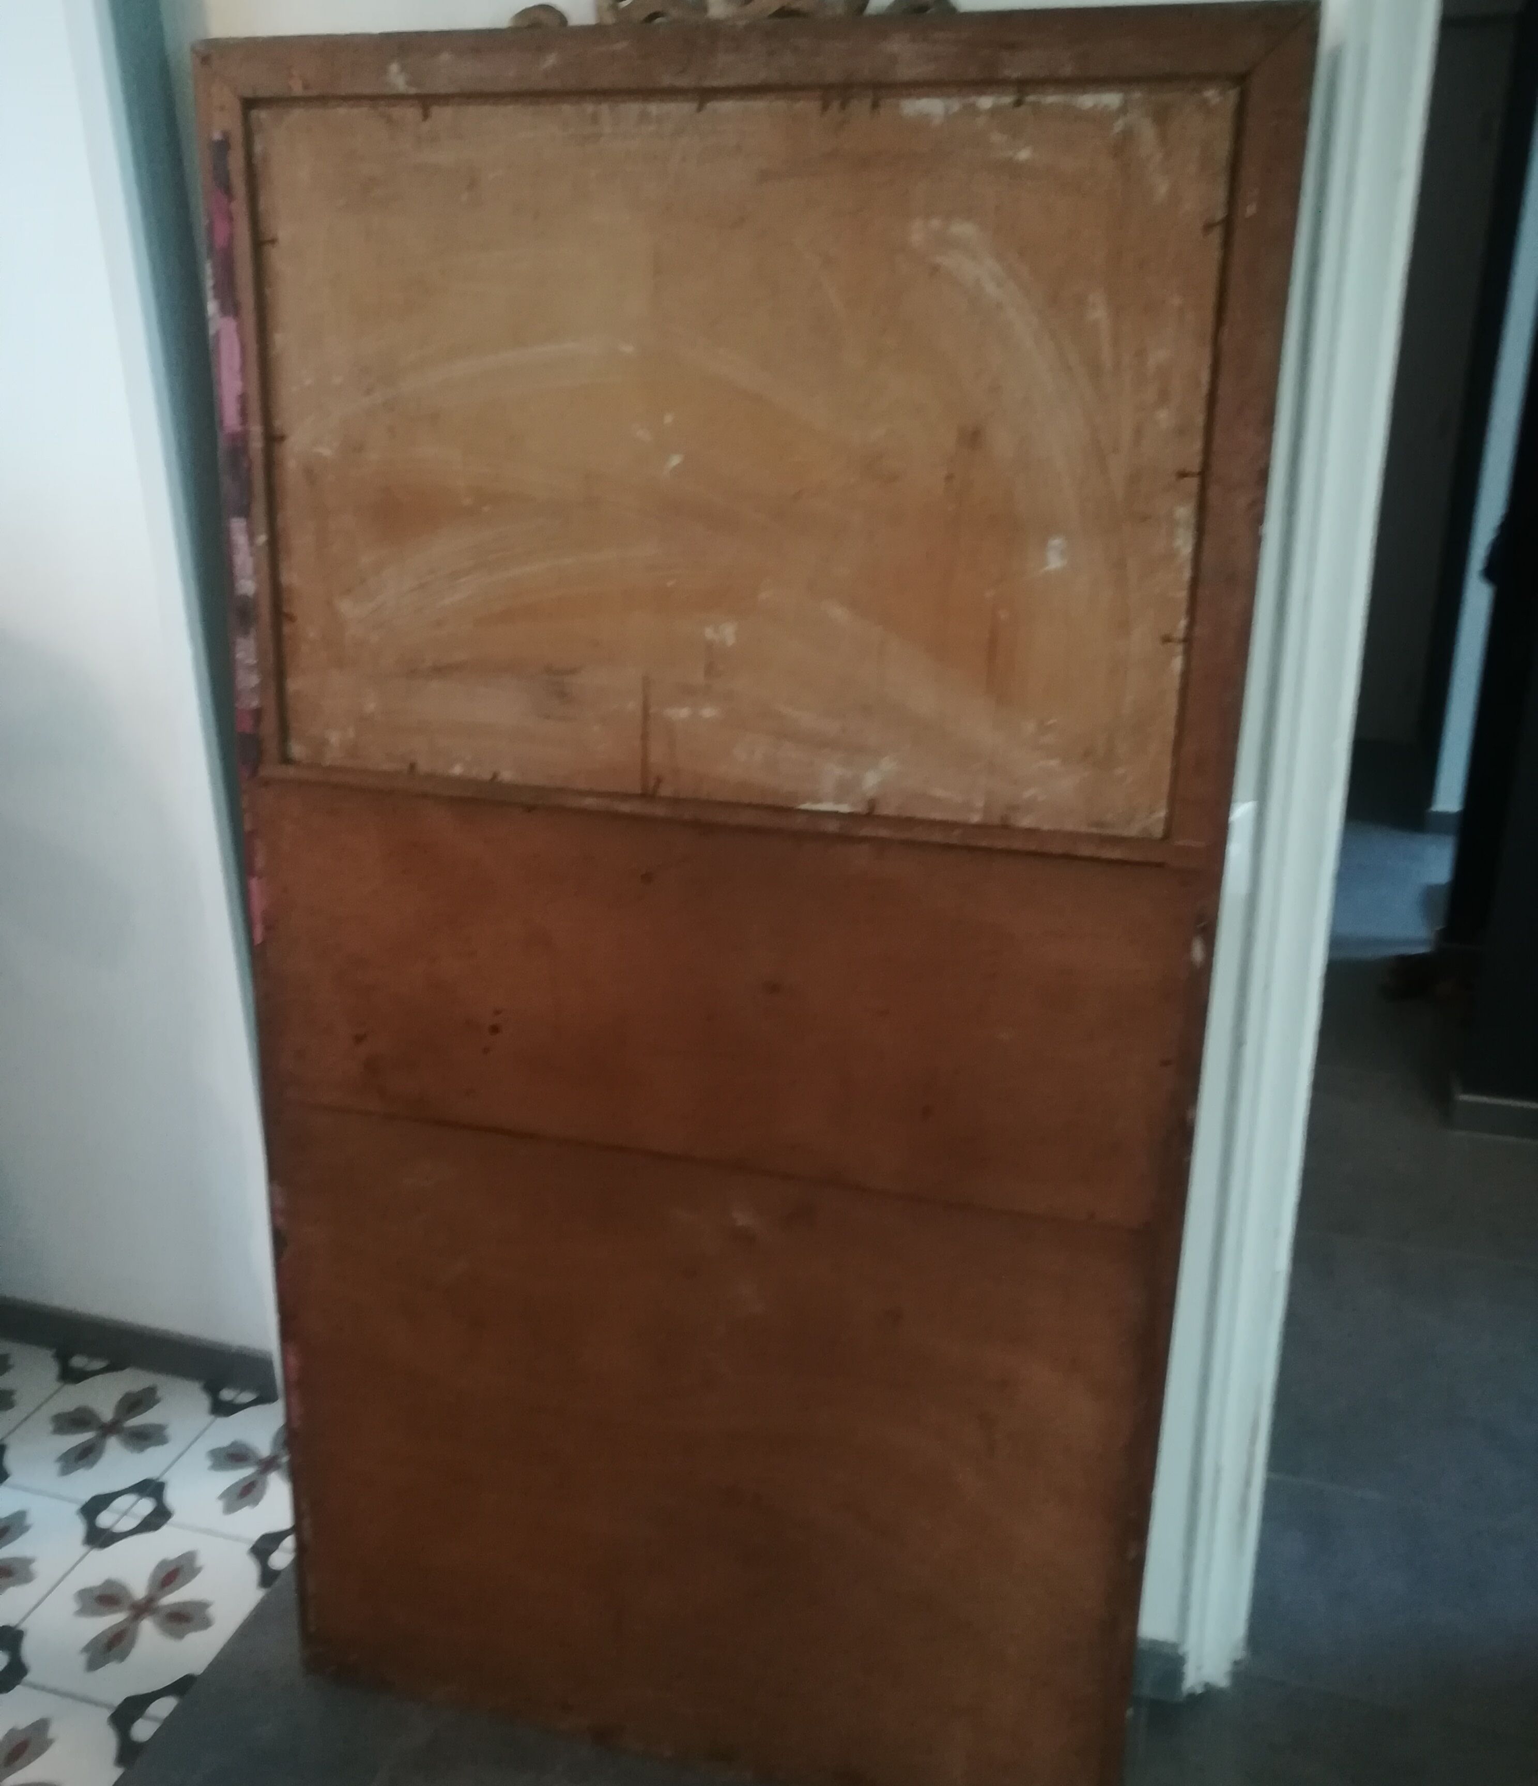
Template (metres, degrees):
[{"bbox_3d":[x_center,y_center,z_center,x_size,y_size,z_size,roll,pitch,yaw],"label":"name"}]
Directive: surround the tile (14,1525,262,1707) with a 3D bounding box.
[{"bbox_3d":[-0.721,0.830,1.774,0.248,0.010,0.248,5,21,16],"label":"tile"}]

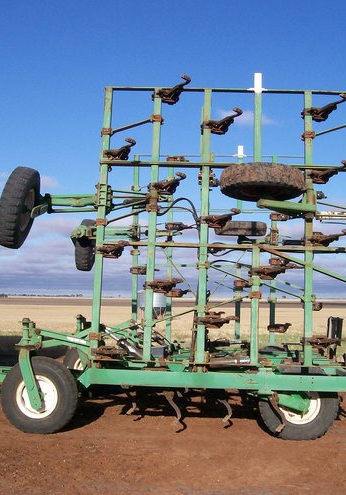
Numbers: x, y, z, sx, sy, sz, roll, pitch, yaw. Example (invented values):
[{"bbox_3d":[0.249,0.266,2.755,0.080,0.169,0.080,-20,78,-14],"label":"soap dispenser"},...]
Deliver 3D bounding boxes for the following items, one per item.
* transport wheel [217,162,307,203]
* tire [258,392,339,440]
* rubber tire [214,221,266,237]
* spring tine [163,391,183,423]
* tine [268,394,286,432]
[{"bbox_3d":[0.871,-0.624,6.693,0.820,0.225,0.820,1,-10,9],"label":"transport wheel"},{"bbox_3d":[1.281,1.569,7.034,0.820,0.820,0.230,0,-4,9],"label":"tire"},{"bbox_3d":[1.074,-0.293,10.783,0.820,0.225,0.820,1,1,9],"label":"rubber tire"},{"bbox_3d":[0.005,1.637,7.180,0.220,0.380,0.065,0,-4,9],"label":"spring tine"},{"bbox_3d":[1.025,1.620,6.800,0.200,0.420,0.065,0,-4,9],"label":"tine"}]

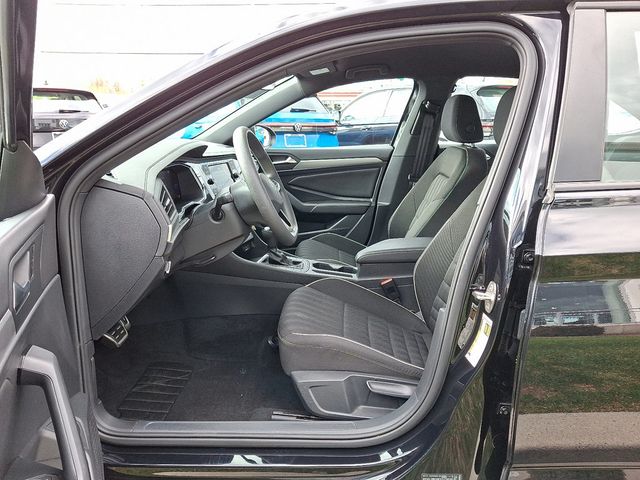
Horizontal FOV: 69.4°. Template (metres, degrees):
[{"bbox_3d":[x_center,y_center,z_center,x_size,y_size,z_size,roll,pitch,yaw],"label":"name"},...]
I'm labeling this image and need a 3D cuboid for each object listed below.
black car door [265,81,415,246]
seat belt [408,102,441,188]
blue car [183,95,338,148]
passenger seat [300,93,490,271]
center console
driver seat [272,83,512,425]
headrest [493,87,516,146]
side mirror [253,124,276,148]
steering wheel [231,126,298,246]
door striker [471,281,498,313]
[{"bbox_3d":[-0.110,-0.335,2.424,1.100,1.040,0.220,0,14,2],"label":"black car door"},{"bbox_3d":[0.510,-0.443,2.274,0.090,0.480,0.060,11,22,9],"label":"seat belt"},{"bbox_3d":[-1.391,-1.819,8.562,1.840,1.630,4.460,-7,15,-28],"label":"blue car"},{"bbox_3d":[0.295,-0.174,2.051,0.770,0.880,0.530,0,14,2],"label":"passenger seat"},{"bbox_3d":[0.070,0.153,1.759,0.860,0.320,0.230,0,14,2],"label":"center console"},{"bbox_3d":[0.280,-0.001,1.352,0.760,0.880,0.530,0,14,2],"label":"driver seat"},{"bbox_3d":[0.572,-0.334,1.272,0.130,0.185,0.270,7,13,0],"label":"headrest"},{"bbox_3d":[-0.300,-0.567,2.533,0.140,0.160,0.230,6,15,22],"label":"side mirror"},{"bbox_3d":[-0.178,-0.141,1.344,0.110,0.365,0.370,-22,11,9],"label":"steering wheel"},{"bbox_3d":[0.335,0.116,0.933,0.050,0.065,0.040,-7,15,-25],"label":"door striker"}]

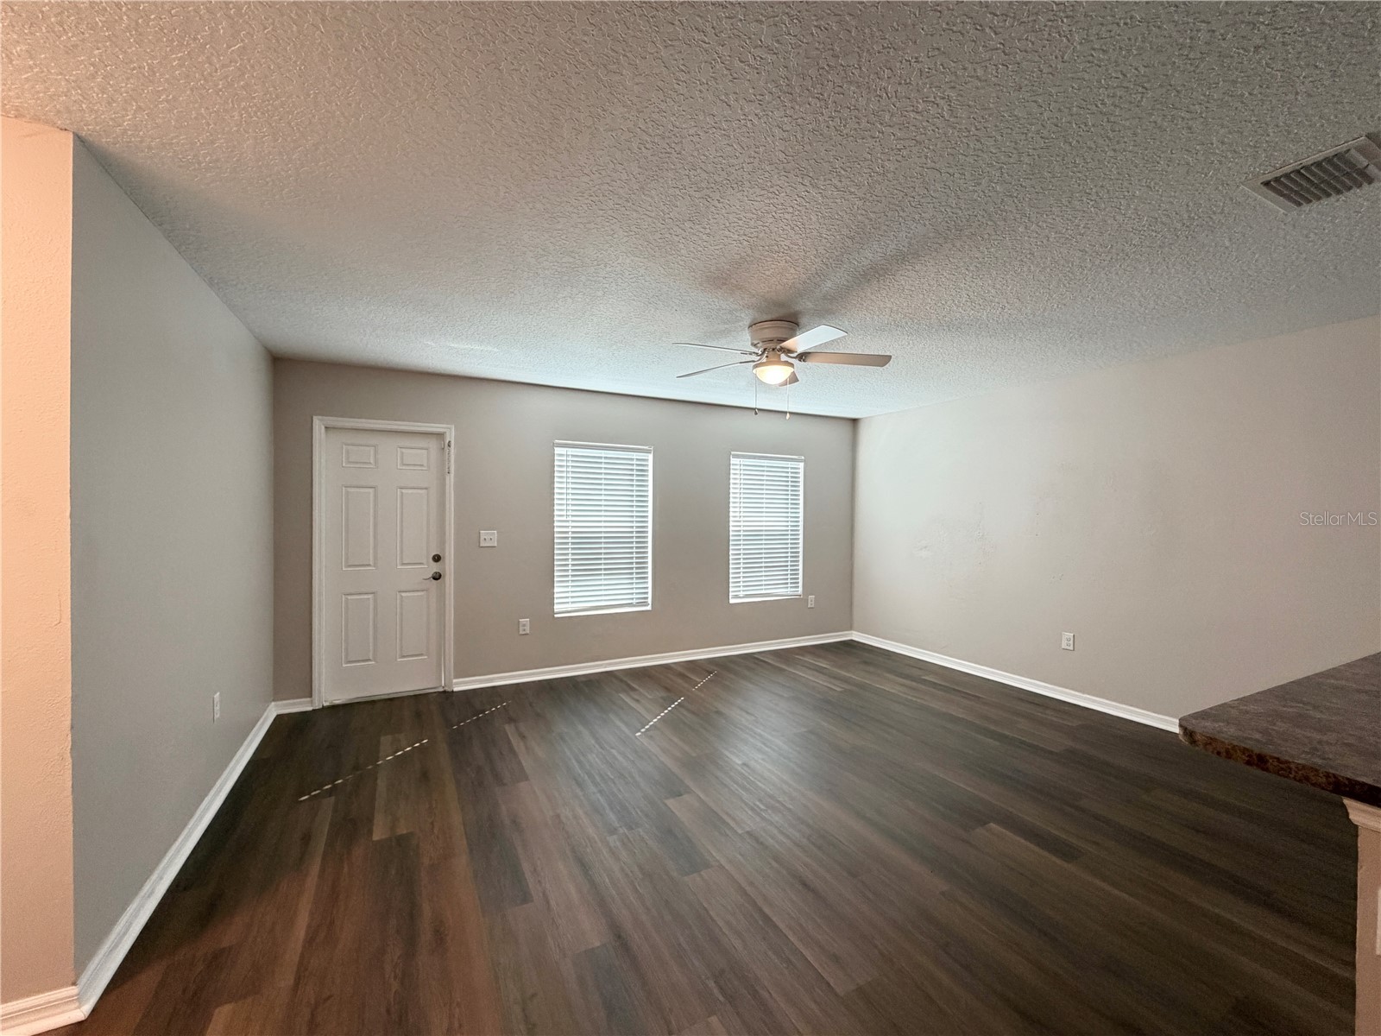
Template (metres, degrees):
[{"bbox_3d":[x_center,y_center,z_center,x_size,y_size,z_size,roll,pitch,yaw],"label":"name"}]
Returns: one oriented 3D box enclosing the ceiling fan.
[{"bbox_3d":[0.464,-0.914,3.130,1.295,0.309,1.295,0,1,-27],"label":"ceiling fan"}]

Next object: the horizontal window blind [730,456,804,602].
[{"bbox_3d":[0.798,0.100,5.795,0.897,1.487,0.066,0,1,-27],"label":"horizontal window blind"}]

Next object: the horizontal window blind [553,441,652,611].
[{"bbox_3d":[-0.768,0.091,4.996,0.903,1.495,0.066,0,1,-27],"label":"horizontal window blind"}]

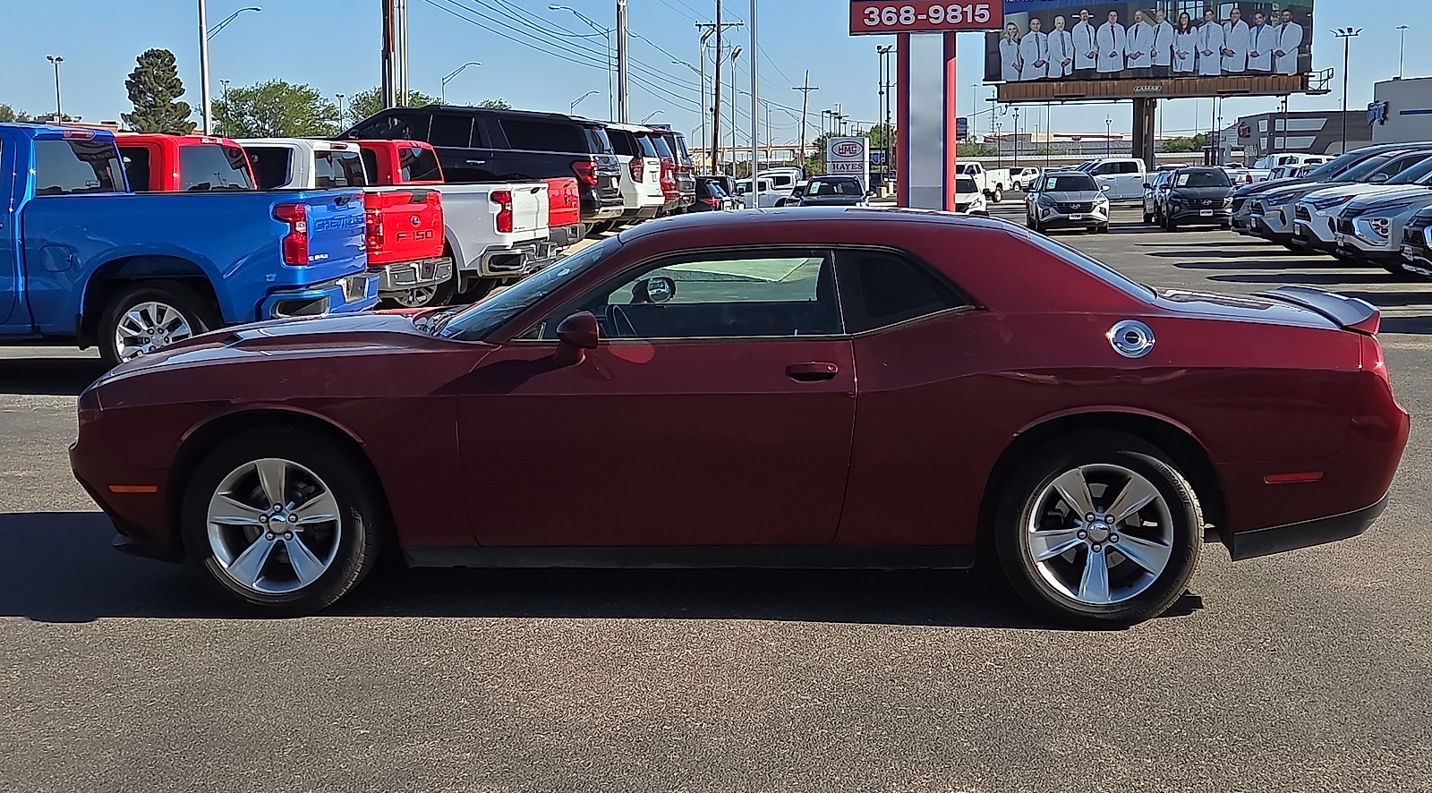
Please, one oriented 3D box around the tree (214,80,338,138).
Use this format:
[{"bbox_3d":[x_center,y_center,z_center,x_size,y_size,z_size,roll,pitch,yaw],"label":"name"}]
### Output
[{"bbox_3d":[-31.584,-18.262,125.571,8.900,9.200,8.300,-2,7,-14],"label":"tree"}]

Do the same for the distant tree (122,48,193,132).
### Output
[{"bbox_3d":[-36.181,-17.418,113.657,4.800,10.600,4.700,-3,7,-17],"label":"distant tree"}]

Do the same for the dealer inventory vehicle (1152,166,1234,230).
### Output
[{"bbox_3d":[13.138,-5.477,47.862,1.870,1.670,4.630,0,7,9],"label":"dealer inventory vehicle"}]

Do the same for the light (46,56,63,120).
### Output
[{"bbox_3d":[-34.979,-14.063,92.512,0.950,7.900,0.500,-1,7,-6],"label":"light"}]

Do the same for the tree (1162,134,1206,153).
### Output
[{"bbox_3d":[67.328,-34.031,250.466,6.400,7.500,6.000,1,7,15],"label":"tree"}]

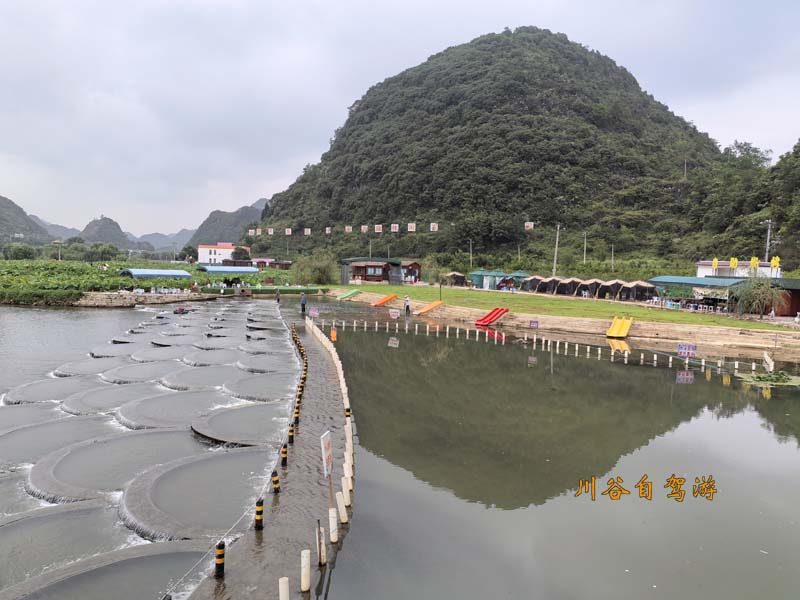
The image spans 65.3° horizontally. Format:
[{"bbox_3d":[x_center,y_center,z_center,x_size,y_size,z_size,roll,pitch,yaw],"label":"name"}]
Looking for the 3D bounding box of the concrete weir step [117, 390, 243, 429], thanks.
[{"bbox_3d":[-6.252,3.383,18.690,4.100,0.300,4.800,2,3,-7],"label":"concrete weir step"}]

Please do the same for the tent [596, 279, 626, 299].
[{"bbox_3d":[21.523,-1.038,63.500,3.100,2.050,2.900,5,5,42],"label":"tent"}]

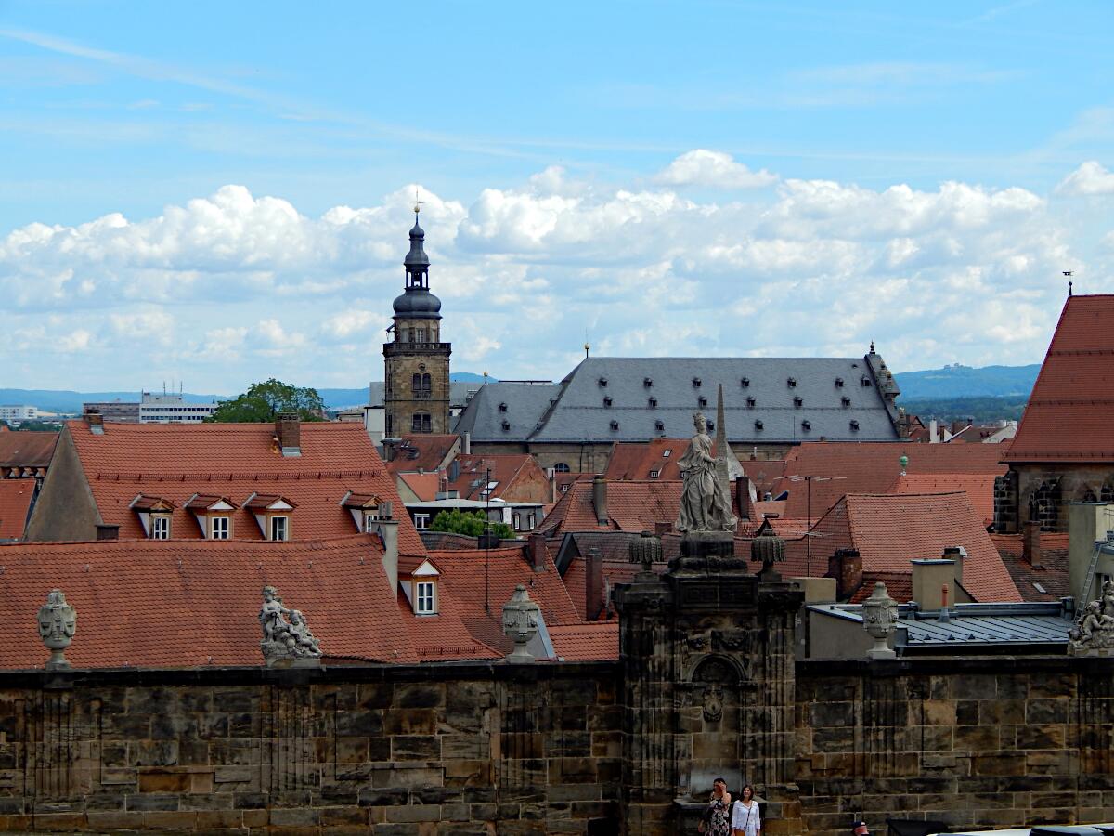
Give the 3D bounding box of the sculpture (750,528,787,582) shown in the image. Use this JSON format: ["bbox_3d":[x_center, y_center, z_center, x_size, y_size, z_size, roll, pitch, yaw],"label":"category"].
[{"bbox_3d":[3.880,2.504,61.800,0.640,1.020,0.640,0,0,-7],"label":"sculpture"}]

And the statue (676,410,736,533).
[{"bbox_3d":[2.580,0.924,58.500,0.900,2.160,0.720,0,0,-27],"label":"statue"}]

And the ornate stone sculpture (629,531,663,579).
[{"bbox_3d":[1.551,2.366,58.200,0.580,0.820,0.580,0,0,-9],"label":"ornate stone sculpture"}]

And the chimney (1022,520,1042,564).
[{"bbox_3d":[22.203,5.860,158.000,0.540,2.100,0.520,0,0,-36],"label":"chimney"}]

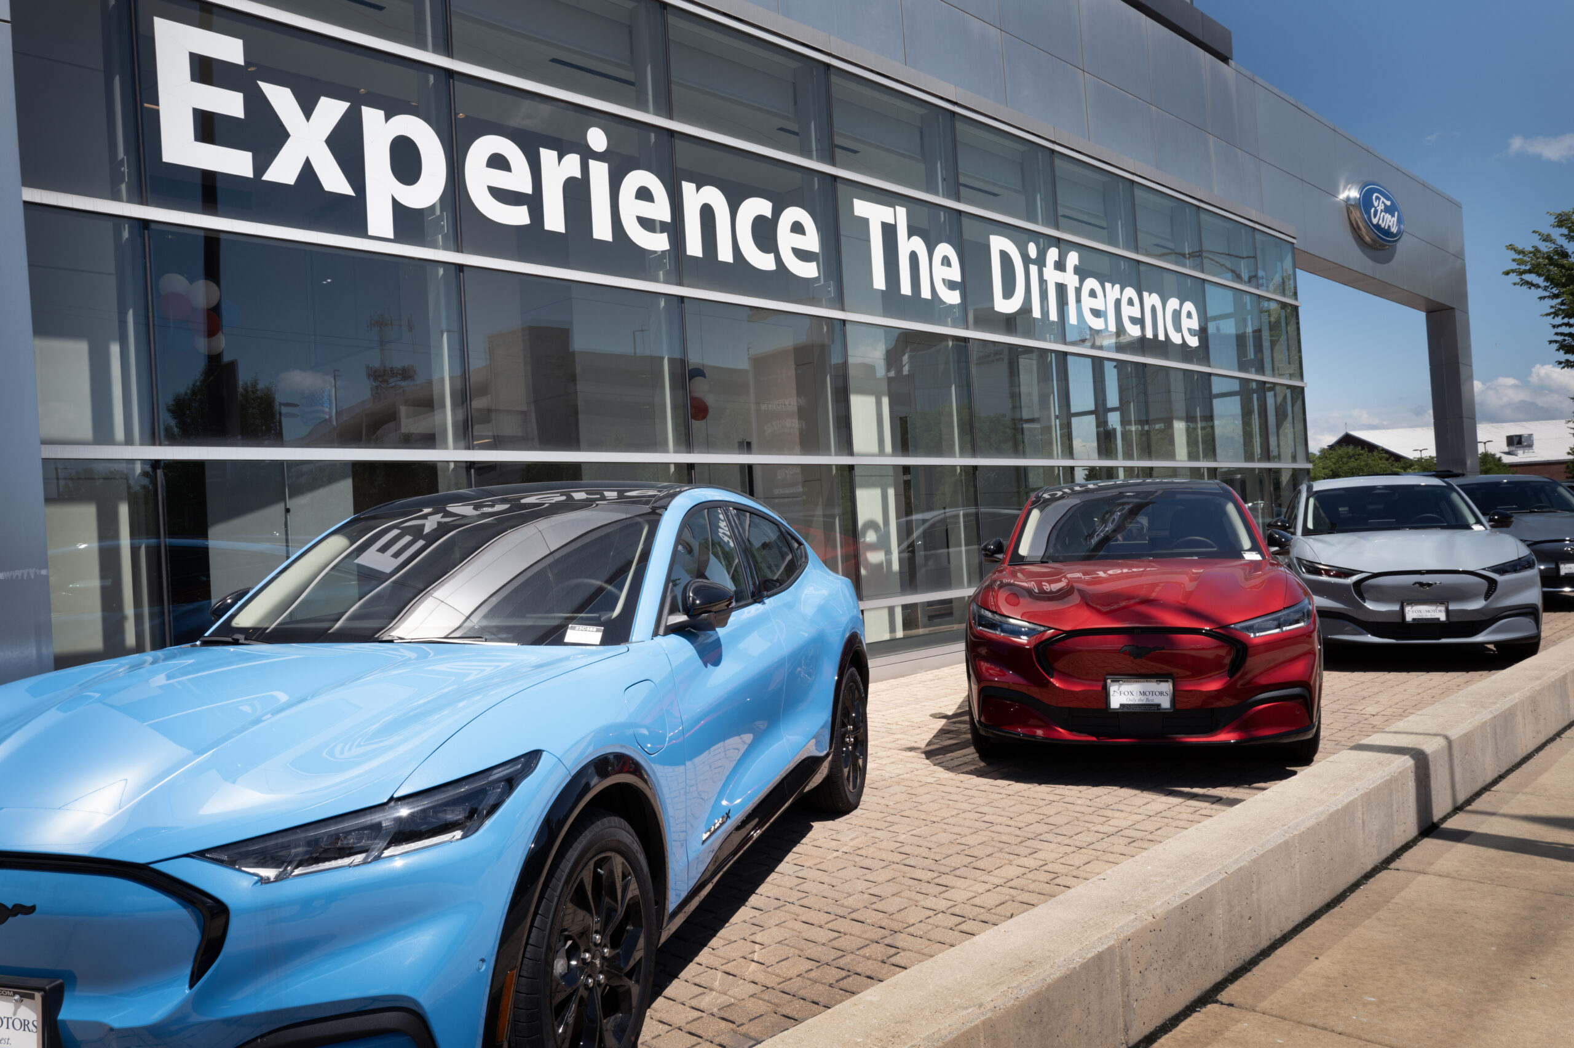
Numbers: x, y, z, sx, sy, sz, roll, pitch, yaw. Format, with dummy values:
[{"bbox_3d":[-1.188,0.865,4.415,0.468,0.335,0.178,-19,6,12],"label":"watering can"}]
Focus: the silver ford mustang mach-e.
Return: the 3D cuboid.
[{"bbox_3d":[5.770,0.325,11.920,1.970,1.610,4.720,-2,1,18],"label":"silver ford mustang mach-e"}]

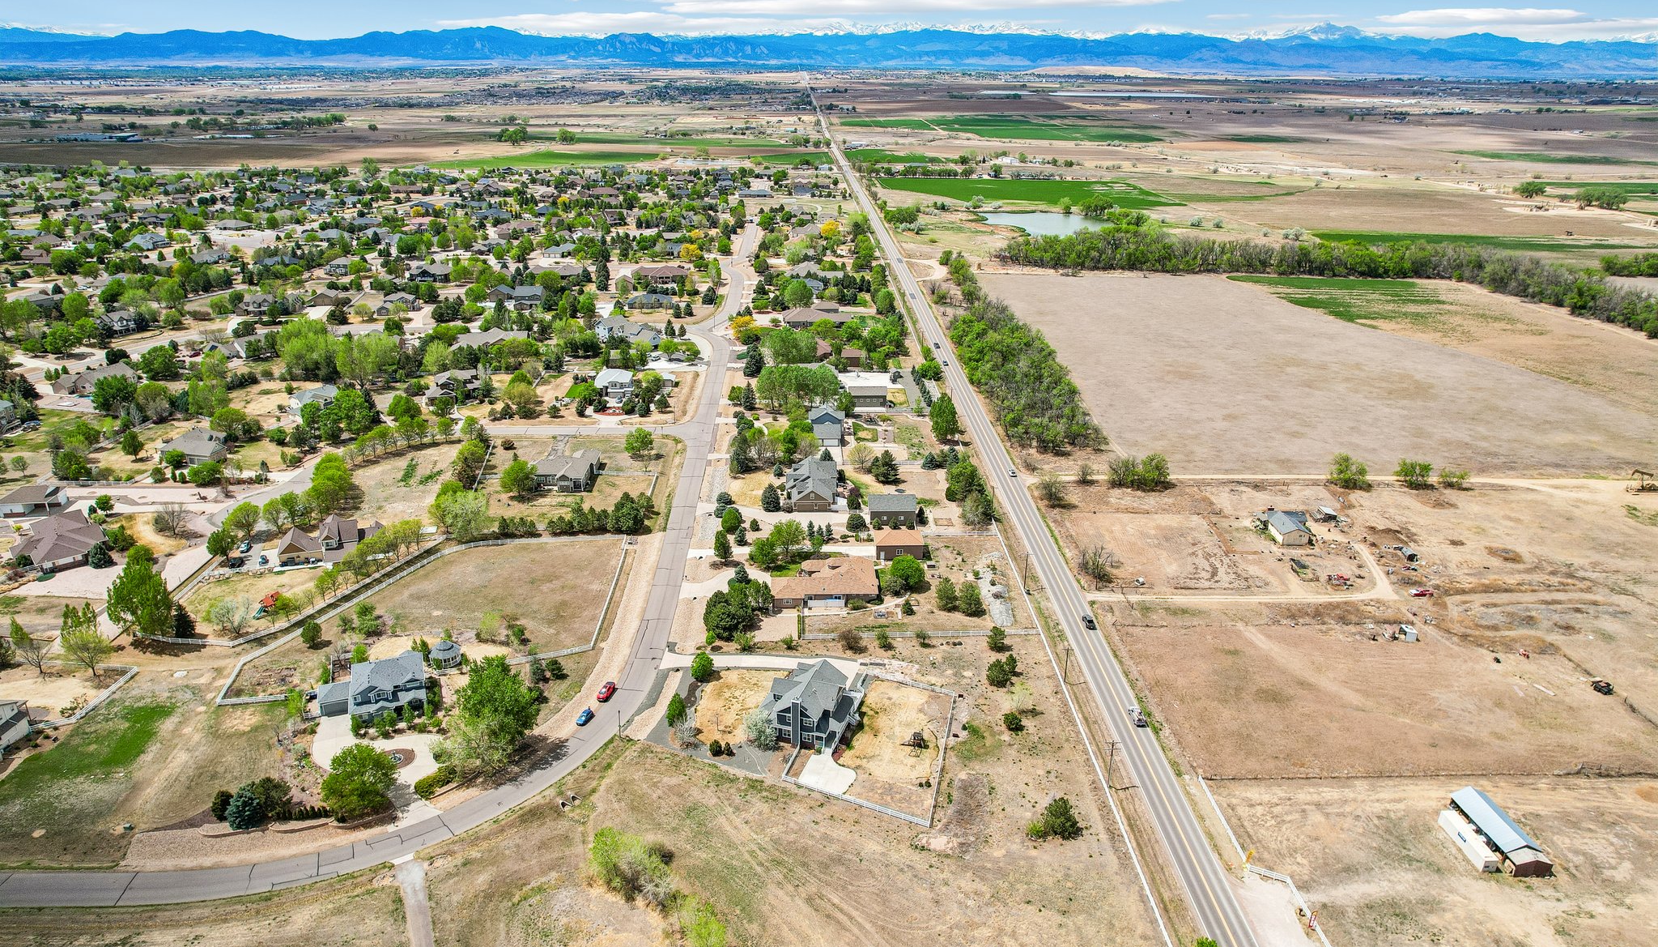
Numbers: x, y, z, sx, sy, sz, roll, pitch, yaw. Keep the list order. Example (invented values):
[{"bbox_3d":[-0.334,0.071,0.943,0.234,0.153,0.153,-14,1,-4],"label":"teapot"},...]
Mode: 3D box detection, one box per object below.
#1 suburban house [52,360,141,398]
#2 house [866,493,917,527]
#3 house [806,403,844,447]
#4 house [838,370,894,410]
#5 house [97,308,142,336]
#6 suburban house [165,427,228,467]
[{"bbox_3d":[-299.680,-38.650,414.230,18.500,7.000,23.000,9,23,20],"label":"suburban house"},{"bbox_3d":[18.550,9.600,294.490,13.800,6.700,13.300,0,22,0],"label":"house"},{"bbox_3d":[-0.490,-17.130,357.960,13.200,9.000,20.000,0,22,1],"label":"house"},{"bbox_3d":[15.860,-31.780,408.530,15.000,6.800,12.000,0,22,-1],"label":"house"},{"bbox_3d":[-351.840,-74.120,500.530,14.500,8.500,16.500,12,25,28],"label":"house"},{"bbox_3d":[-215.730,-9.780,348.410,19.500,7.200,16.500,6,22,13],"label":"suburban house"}]

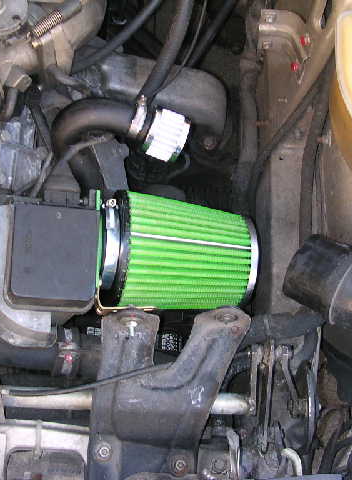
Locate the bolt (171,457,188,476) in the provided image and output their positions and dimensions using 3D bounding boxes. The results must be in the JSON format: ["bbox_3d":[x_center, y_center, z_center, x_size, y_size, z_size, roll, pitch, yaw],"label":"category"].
[{"bbox_3d":[0.004,0.238,0.720,0.016,0.010,0.016,0,76,0],"label":"bolt"}]

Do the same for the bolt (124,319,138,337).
[{"bbox_3d":[-0.046,0.091,0.710,0.015,0.015,0.014,0,49,0],"label":"bolt"}]

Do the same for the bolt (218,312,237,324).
[{"bbox_3d":[0.054,0.083,0.720,0.017,0.017,0.011,0,37,0],"label":"bolt"}]

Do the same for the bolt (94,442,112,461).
[{"bbox_3d":[-0.076,0.223,0.720,0.016,0.010,0.016,0,76,0],"label":"bolt"}]

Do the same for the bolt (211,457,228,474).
[{"bbox_3d":[0.048,0.248,0.750,0.016,0.010,0.016,0,76,0],"label":"bolt"}]

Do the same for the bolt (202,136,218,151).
[{"bbox_3d":[0.044,-0.123,0.870,0.016,0.010,0.016,0,63,0],"label":"bolt"}]

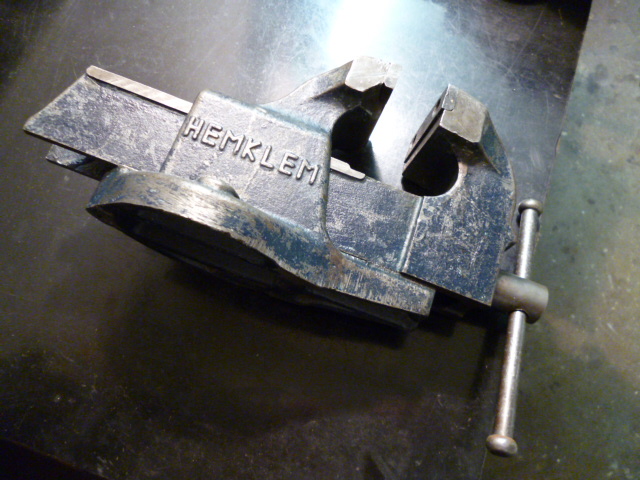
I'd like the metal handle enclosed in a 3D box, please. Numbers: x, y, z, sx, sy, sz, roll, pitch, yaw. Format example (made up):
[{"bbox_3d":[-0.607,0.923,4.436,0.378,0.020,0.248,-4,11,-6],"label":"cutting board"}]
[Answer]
[{"bbox_3d":[0.138,0.050,0.360,0.019,0.019,0.194,21,60,-1],"label":"metal handle"}]

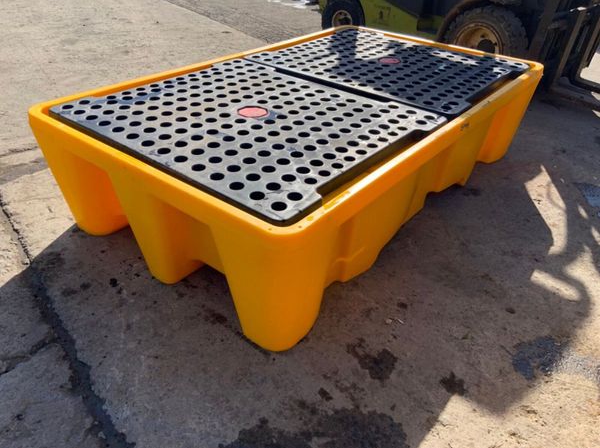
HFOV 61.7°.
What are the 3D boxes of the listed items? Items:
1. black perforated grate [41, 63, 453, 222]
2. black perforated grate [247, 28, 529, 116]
[{"bbox_3d":[-0.197,-0.442,2.130,1.250,0.045,1.107,26,39,30],"label":"black perforated grate"},{"bbox_3d":[0.520,-0.909,2.901,1.250,0.045,1.097,26,39,30],"label":"black perforated grate"}]

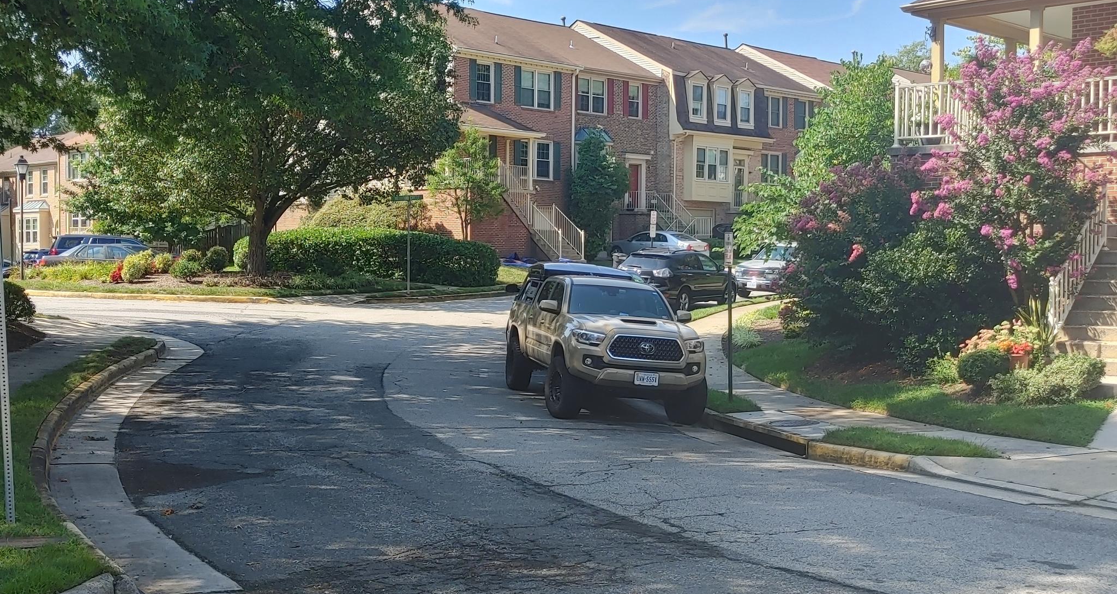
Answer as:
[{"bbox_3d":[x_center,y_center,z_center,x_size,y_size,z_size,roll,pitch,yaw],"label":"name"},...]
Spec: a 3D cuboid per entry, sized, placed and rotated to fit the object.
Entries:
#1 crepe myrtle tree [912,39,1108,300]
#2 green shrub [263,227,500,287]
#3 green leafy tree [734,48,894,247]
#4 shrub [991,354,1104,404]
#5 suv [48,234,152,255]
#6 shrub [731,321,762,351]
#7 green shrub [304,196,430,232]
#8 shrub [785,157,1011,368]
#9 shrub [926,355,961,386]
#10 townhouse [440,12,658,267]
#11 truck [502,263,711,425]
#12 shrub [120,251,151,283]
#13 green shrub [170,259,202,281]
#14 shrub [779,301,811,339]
[{"bbox_3d":[6.042,-1.278,17.700,2.600,4.300,2.500,1,2,19],"label":"crepe myrtle tree"},{"bbox_3d":[-6.527,-1.411,45.500,9.100,1.850,2.100,1,1,21],"label":"green shrub"},{"bbox_3d":[5.457,-2.299,28.000,3.500,5.700,3.400,1,2,11],"label":"green leafy tree"},{"bbox_3d":[6.242,1.053,16.900,1.350,0.650,0.950,1,1,20],"label":"shrub"},{"bbox_3d":[-16.000,-1.320,48.500,5.200,1.870,2.000,0,2,-31],"label":"suv"},{"bbox_3d":[3.616,0.740,25.500,0.560,0.550,0.550,1,1,8],"label":"shrub"},{"bbox_3d":[-6.958,-2.287,48.500,4.500,2.800,3.000,0,1,-9],"label":"green shrub"},{"bbox_3d":[4.677,-0.465,18.300,2.950,2.800,2.400,1,1,23],"label":"shrub"},{"bbox_3d":[5.038,0.959,17.300,0.500,0.420,0.480,1,2,16],"label":"shrub"},{"bbox_3d":[-3.245,-7.173,58.536,11.600,11.350,12.500,2,2,44],"label":"townhouse"},{"bbox_3d":[0.530,0.530,18.800,1.950,1.980,5.420,3,2,-12],"label":"truck"},{"bbox_3d":[-13.660,-0.944,42.700,1.000,1.000,0.950,0,1,-18],"label":"shrub"},{"bbox_3d":[-11.547,-0.838,41.000,1.000,0.680,0.950,0,2,-16],"label":"green shrub"},{"bbox_3d":[4.639,0.446,26.000,0.650,0.780,0.650,0,2,10],"label":"shrub"}]

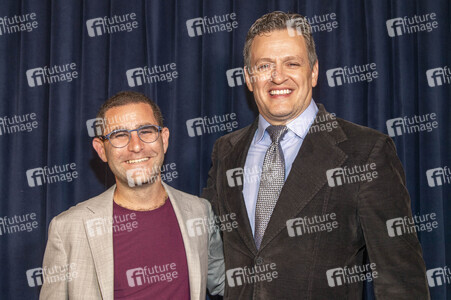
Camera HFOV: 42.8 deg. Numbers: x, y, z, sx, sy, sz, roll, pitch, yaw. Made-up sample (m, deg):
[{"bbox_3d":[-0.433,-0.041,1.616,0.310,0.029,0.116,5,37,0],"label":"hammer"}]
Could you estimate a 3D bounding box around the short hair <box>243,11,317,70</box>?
[{"bbox_3d":[0.138,-0.265,1.460,0.180,0.168,0.205,-3,-2,10],"label":"short hair"}]

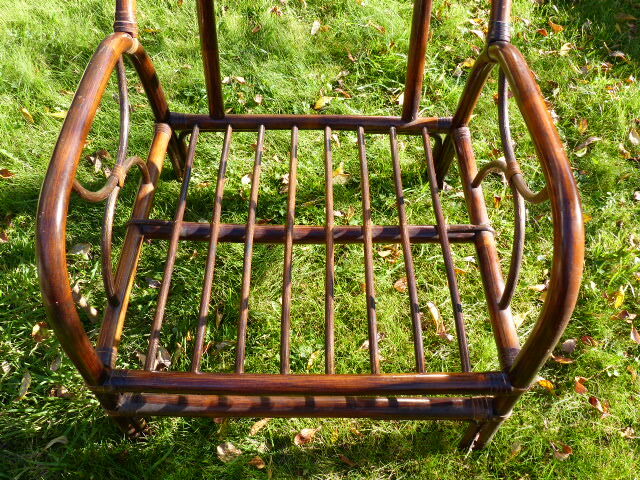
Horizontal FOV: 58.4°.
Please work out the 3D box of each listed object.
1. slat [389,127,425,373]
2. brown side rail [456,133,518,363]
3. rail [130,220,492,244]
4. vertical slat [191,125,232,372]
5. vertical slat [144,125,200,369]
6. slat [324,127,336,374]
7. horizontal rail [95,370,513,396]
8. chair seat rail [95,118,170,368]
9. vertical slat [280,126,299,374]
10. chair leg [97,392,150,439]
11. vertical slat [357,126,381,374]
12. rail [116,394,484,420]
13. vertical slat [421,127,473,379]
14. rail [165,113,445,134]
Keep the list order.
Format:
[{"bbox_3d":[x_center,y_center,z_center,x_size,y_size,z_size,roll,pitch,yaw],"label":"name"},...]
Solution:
[{"bbox_3d":[0.155,-0.016,1.044,0.013,0.013,0.556,0,53,-1],"label":"slat"},{"bbox_3d":[0.298,-0.020,1.052,0.031,0.031,0.543,1,52,0],"label":"brown side rail"},{"bbox_3d":[-0.017,-0.014,1.065,0.658,0.032,0.032,0,53,0],"label":"rail"},{"bbox_3d":[-0.190,-0.019,1.041,0.013,0.013,0.560,0,53,-1],"label":"vertical slat"},{"bbox_3d":[-0.249,-0.020,0.996,0.012,0.012,0.535,0,53,-1],"label":"vertical slat"},{"bbox_3d":[0.016,-0.016,0.997,0.012,0.012,0.538,0,53,-1],"label":"slat"},{"bbox_3d":[-0.020,0.208,0.826,0.601,0.033,0.033,0,53,-1],"label":"horizontal rail"},{"bbox_3d":[-0.329,-0.025,1.051,0.031,0.031,0.553,0,52,0],"label":"chair seat rail"},{"bbox_3d":[-0.050,-0.017,0.997,0.012,0.012,0.539,0,53,-1],"label":"vertical slat"},{"bbox_3d":[-0.333,0.309,0.987,0.045,0.190,0.038,0,52,-1],"label":"chair leg"},{"bbox_3d":[0.082,-0.016,0.998,0.012,0.012,0.537,0,53,-1],"label":"vertical slat"},{"bbox_3d":[-0.026,0.273,0.941,0.623,0.034,0.034,0,54,-1],"label":"rail"},{"bbox_3d":[0.225,-0.016,1.045,0.013,0.013,0.555,0,53,-1],"label":"vertical slat"},{"bbox_3d":[-0.019,-0.237,1.165,0.584,0.033,0.033,0,53,-1],"label":"rail"}]

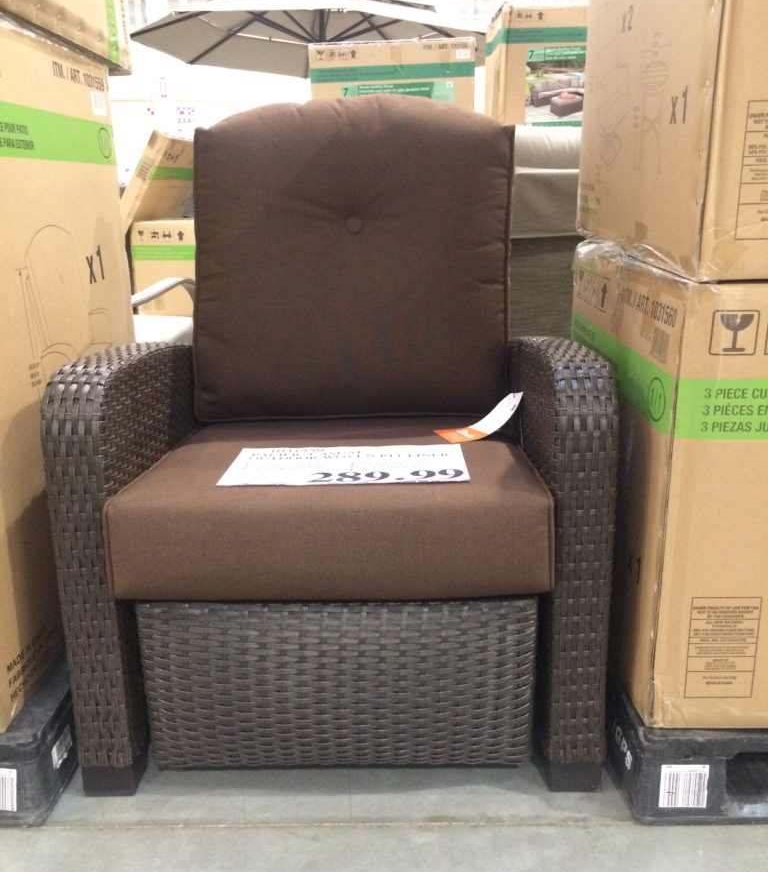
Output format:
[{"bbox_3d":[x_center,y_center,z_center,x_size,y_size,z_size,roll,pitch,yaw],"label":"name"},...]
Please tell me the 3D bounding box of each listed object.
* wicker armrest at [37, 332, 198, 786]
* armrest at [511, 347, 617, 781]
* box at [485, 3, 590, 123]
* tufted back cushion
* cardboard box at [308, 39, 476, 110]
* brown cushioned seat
[{"bbox_3d":[-0.407,0.147,1.523,0.083,0.625,0.680,-1,15,1],"label":"wicker armrest"},{"bbox_3d":[0.281,0.134,1.506,0.083,0.625,0.680,-1,15,1],"label":"armrest"},{"bbox_3d":[1.076,-2.032,5.099,0.840,0.800,0.800,-2,15,-1],"label":"box"},{"bbox_3d":[-0.055,-0.348,1.720,0.615,0.620,0.160,-1,3,1],"label":"tufted back cushion"},{"bbox_3d":[0.089,-1.933,5.247,0.930,0.780,0.740,0,15,6],"label":"cardboard box"},{"bbox_3d":[-0.067,0.091,1.444,0.610,0.150,0.580,-1,12,1],"label":"brown cushioned seat"}]

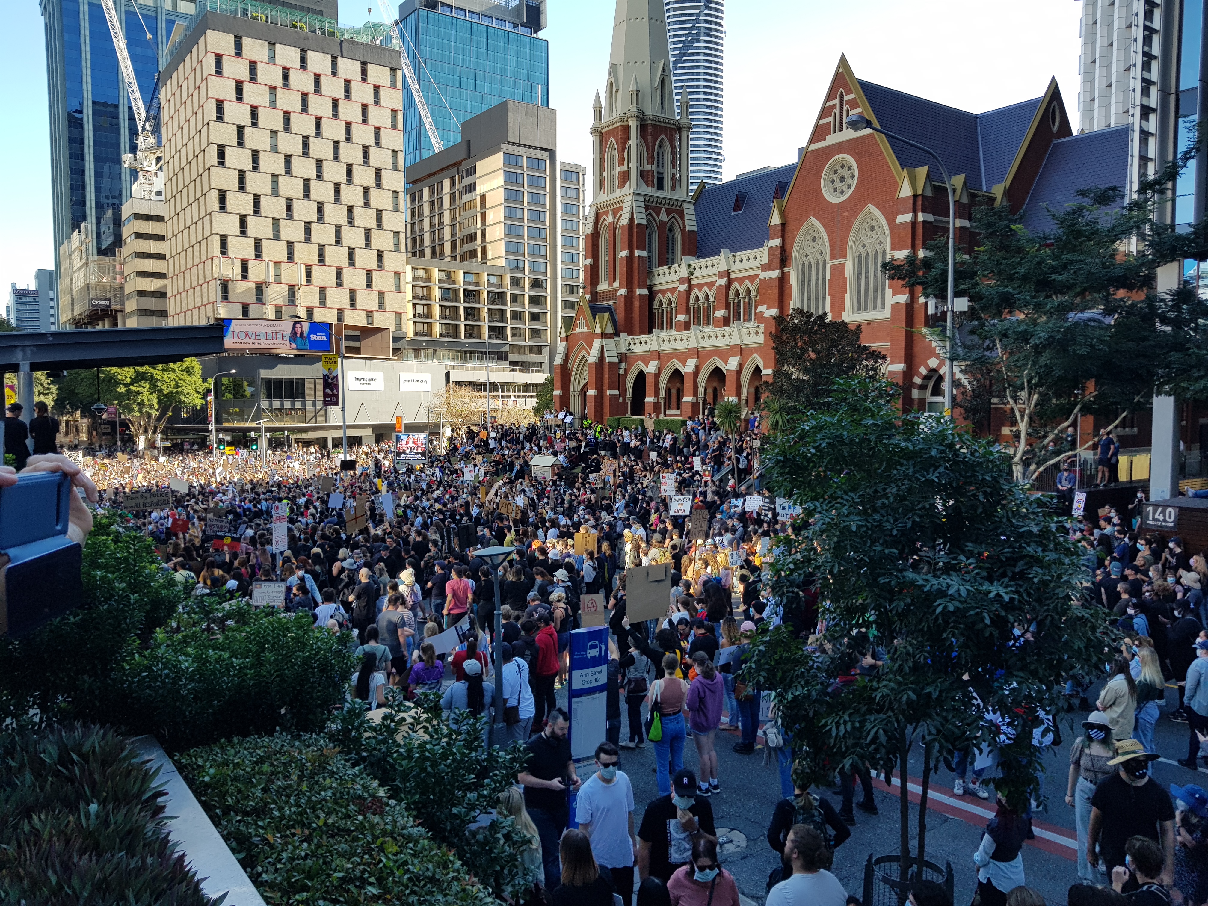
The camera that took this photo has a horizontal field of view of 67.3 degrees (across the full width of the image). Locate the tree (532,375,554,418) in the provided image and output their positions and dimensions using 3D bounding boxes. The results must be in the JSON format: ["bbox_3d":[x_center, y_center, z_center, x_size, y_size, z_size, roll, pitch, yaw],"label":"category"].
[{"bbox_3d":[-3.733,-3.361,65.919,3.300,4.713,3.200,-2,4,-30],"label":"tree"}]

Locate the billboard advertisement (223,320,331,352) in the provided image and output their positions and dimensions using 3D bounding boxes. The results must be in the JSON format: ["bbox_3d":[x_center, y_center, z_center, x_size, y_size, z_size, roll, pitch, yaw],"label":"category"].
[{"bbox_3d":[-38.682,-13.875,107.329,12.250,3.328,0.400,-2,4,-33],"label":"billboard advertisement"}]

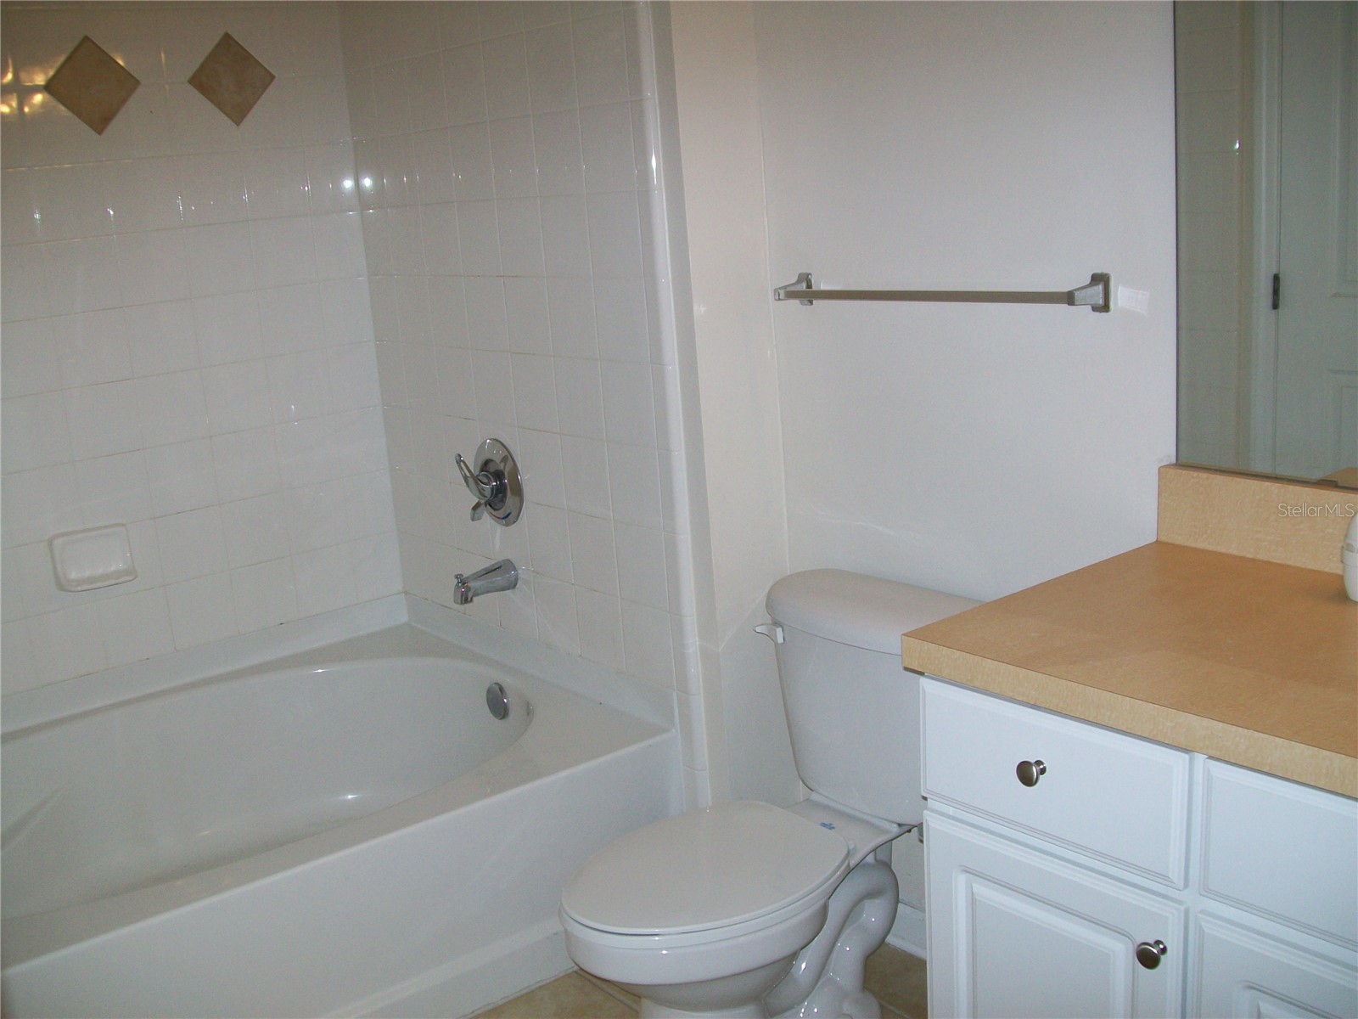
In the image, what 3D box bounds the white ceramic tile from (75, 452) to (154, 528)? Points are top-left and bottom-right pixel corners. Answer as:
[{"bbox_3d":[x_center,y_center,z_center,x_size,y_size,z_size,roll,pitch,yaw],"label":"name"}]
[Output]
[{"bbox_3d":[-1.191,-0.039,2.979,0.152,0.152,0.010,-15,17,-37],"label":"white ceramic tile"}]

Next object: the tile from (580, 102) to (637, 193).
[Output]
[{"bbox_3d":[-0.127,-0.643,2.518,0.010,0.151,0.152,-14,17,-38],"label":"tile"}]

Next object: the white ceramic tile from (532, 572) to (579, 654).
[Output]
[{"bbox_3d":[-0.253,0.214,2.934,0.009,0.151,0.151,-15,17,-37],"label":"white ceramic tile"}]

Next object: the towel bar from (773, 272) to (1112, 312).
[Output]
[{"bbox_3d":[0.381,-0.340,2.211,0.066,0.058,0.626,-14,17,-38],"label":"towel bar"}]

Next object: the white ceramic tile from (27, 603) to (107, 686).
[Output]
[{"bbox_3d":[-1.279,0.281,2.958,0.152,0.152,0.009,-15,17,-37],"label":"white ceramic tile"}]

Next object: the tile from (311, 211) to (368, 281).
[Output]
[{"bbox_3d":[-0.779,-0.606,3.252,0.123,0.151,0.010,-14,17,-38],"label":"tile"}]

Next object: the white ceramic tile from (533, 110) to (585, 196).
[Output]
[{"bbox_3d":[-0.221,-0.665,2.638,0.010,0.152,0.152,-15,17,-38],"label":"white ceramic tile"}]

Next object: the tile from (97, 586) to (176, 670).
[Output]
[{"bbox_3d":[-1.181,0.256,3.077,0.152,0.152,0.009,-14,16,-37],"label":"tile"}]

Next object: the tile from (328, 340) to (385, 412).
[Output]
[{"bbox_3d":[-0.761,-0.308,3.306,0.119,0.151,0.009,-15,17,-37],"label":"tile"}]

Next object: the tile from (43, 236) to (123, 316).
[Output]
[{"bbox_3d":[-1.217,-0.477,2.870,0.152,0.152,0.010,-15,17,-37],"label":"tile"}]

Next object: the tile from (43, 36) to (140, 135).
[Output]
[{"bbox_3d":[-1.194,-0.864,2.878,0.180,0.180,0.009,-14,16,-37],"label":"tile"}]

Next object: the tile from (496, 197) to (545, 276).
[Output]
[{"bbox_3d":[-0.305,-0.529,2.752,0.010,0.152,0.152,-15,17,-37],"label":"tile"}]

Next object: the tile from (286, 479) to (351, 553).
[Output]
[{"bbox_3d":[-0.850,0.017,3.311,0.152,0.152,0.010,-15,17,-38],"label":"tile"}]

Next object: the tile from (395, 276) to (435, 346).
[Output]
[{"bbox_3d":[-0.585,-0.442,3.140,0.010,0.152,0.152,-15,17,-37],"label":"tile"}]

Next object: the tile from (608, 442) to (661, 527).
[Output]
[{"bbox_3d":[-0.078,-0.043,2.623,0.010,0.152,0.152,-15,17,-37],"label":"tile"}]

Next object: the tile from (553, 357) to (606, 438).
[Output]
[{"bbox_3d":[-0.188,-0.214,2.710,0.009,0.151,0.151,-15,17,-37],"label":"tile"}]

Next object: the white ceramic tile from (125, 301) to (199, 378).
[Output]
[{"bbox_3d":[-1.110,-0.366,3.032,0.152,0.152,0.009,-14,16,-37],"label":"white ceramic tile"}]

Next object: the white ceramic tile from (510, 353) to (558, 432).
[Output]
[{"bbox_3d":[-0.285,-0.234,2.827,0.009,0.151,0.151,-15,17,-37],"label":"white ceramic tile"}]

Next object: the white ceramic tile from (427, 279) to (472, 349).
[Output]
[{"bbox_3d":[-0.493,-0.426,3.057,0.010,0.152,0.152,-15,17,-38],"label":"white ceramic tile"}]

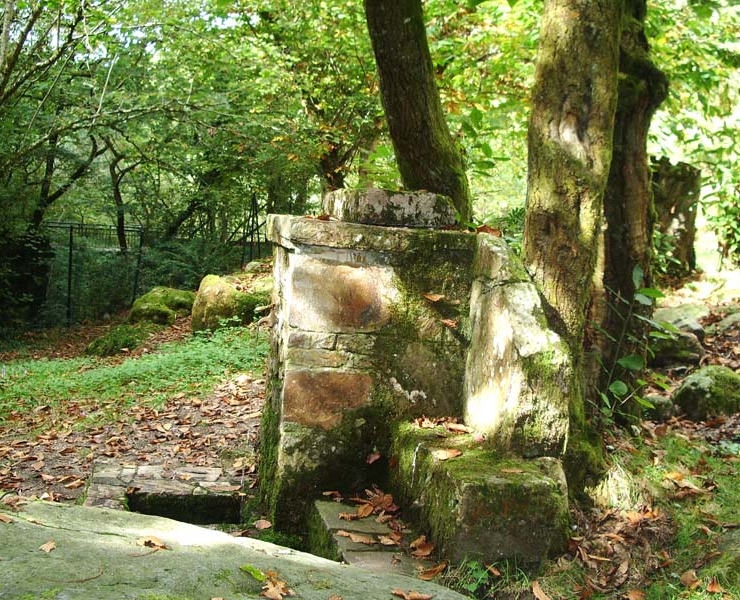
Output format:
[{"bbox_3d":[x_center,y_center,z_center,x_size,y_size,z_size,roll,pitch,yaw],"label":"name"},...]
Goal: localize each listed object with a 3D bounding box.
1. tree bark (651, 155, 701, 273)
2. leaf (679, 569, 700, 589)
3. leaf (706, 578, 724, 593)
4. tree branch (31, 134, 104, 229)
[{"bbox_3d":[3.844,-1.070,12.000,0.620,1.470,0.580,4,6,18],"label":"tree bark"},{"bbox_3d":[1.246,1.087,3.696,0.083,0.045,0.090,4,6,19],"label":"leaf"},{"bbox_3d":[1.326,1.096,3.637,0.068,0.035,0.065,4,6,19],"label":"leaf"},{"bbox_3d":[-4.310,-1.688,13.500,1.030,1.330,0.500,1,6,-18],"label":"tree branch"}]

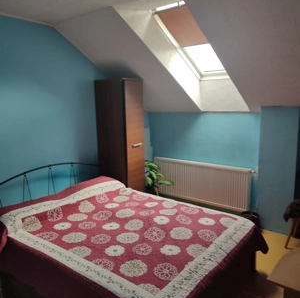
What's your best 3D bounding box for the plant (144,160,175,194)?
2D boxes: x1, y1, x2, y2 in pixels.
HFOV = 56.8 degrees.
[{"bbox_3d":[0.116,0.529,4.590,0.540,0.700,0.460,6,12,38],"label":"plant"}]

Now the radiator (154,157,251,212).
[{"bbox_3d":[0.766,0.530,4.433,1.610,0.600,0.115,6,12,38],"label":"radiator"}]

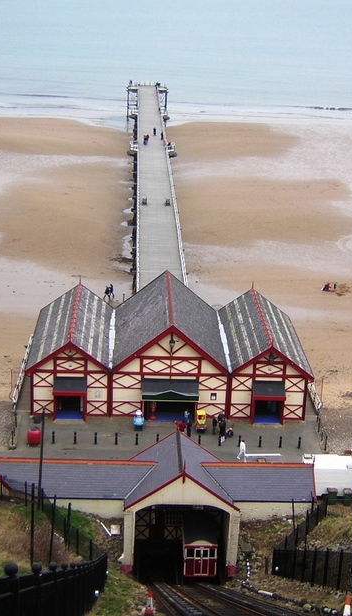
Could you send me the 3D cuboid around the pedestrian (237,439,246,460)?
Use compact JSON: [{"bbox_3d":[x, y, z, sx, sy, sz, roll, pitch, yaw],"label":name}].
[{"bbox_3d":[4.973,10.611,71.498,0.650,1.720,0.500,8,21,16],"label":"pedestrian"}]

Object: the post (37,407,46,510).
[{"bbox_3d":[-8.158,9.244,58.441,0.200,7.100,0.200,4,20,-4],"label":"post"}]

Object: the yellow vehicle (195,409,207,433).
[{"bbox_3d":[2.049,8.954,76.232,0.900,1.360,1.500,2,20,-3],"label":"yellow vehicle"}]

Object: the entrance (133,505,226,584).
[{"bbox_3d":[0.352,15.068,62.502,6.100,6.000,1.600,2,20,-3],"label":"entrance"}]

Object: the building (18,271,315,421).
[{"bbox_3d":[-0.656,2.907,82.525,22.900,8.200,14.400,2,20,-3],"label":"building"}]

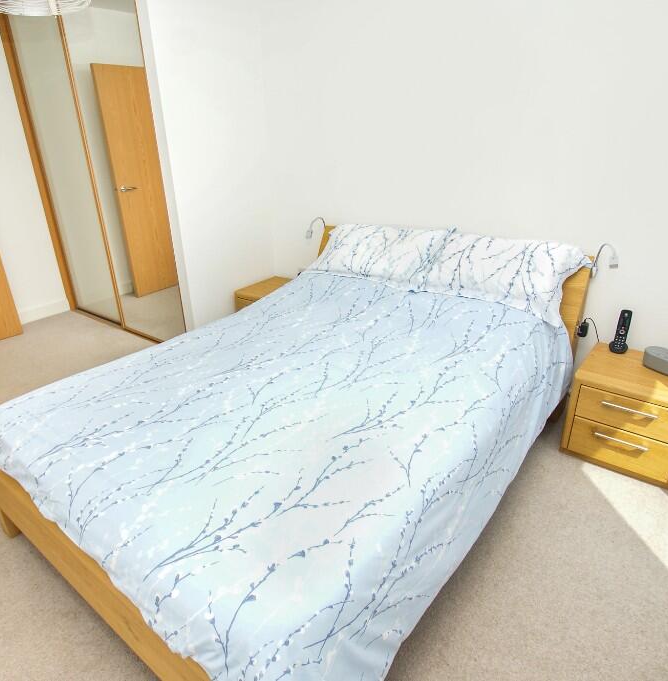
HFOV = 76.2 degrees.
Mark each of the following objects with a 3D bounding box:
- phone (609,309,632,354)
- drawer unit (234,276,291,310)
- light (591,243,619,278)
[{"bbox_3d":[1.466,-0.041,2.173,0.080,0.192,0.085,15,28,34],"label":"phone"},{"bbox_3d":[-0.461,-0.234,3.528,0.470,0.420,0.490,15,28,34],"label":"drawer unit"},{"bbox_3d":[1.354,-0.395,2.120,0.100,0.168,0.090,15,28,34],"label":"light"}]

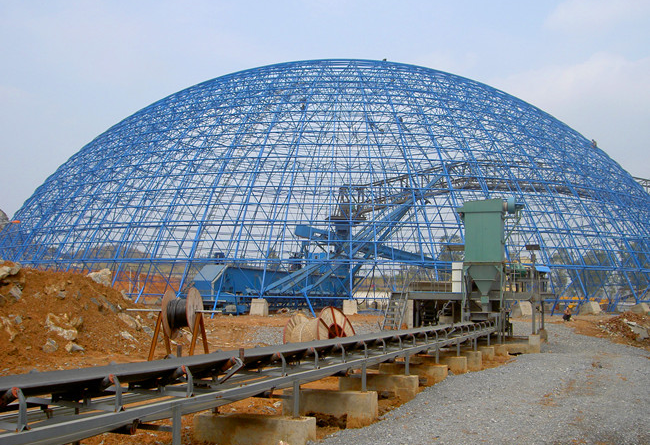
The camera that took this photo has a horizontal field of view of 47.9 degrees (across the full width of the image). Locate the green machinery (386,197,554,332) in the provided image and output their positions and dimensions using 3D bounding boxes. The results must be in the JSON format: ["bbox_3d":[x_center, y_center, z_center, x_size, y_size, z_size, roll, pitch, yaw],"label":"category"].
[{"bbox_3d":[6.200,1.900,30.300,6.000,5.400,5.200,-2,-6,21],"label":"green machinery"}]

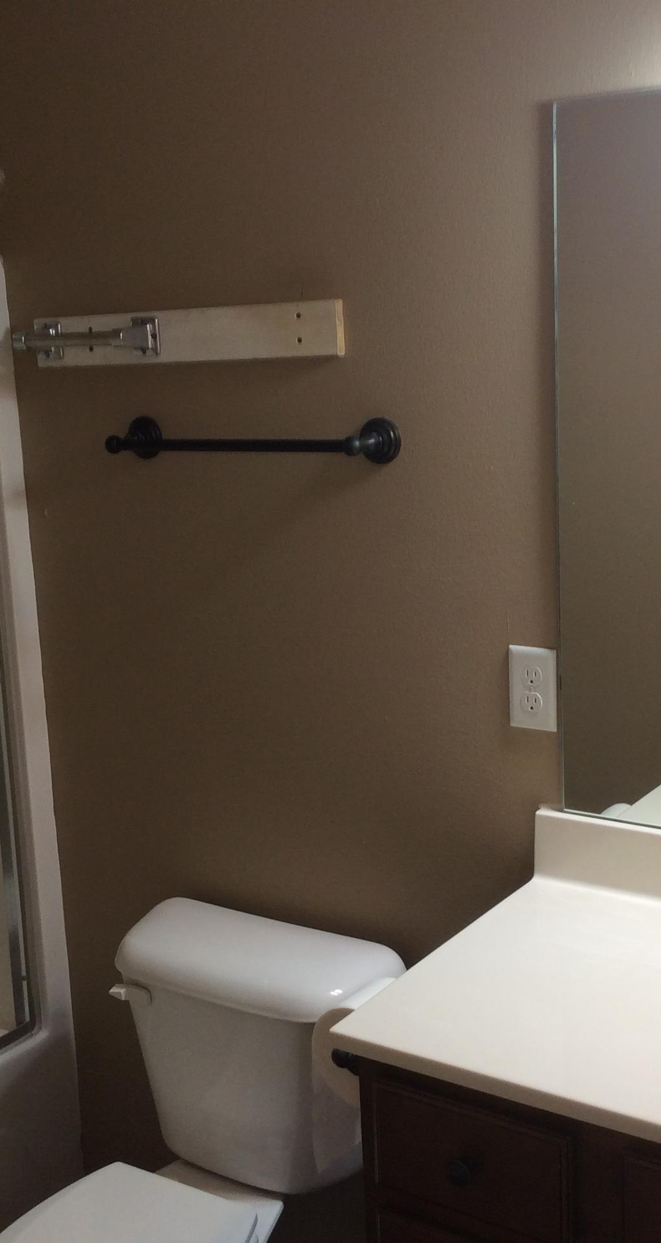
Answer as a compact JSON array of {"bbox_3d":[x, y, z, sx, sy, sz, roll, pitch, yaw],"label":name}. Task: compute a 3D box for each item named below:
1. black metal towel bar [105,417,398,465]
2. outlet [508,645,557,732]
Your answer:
[{"bbox_3d":[-0.138,-0.274,2.356,0.525,0.069,0.088,5,14,34],"label":"black metal towel bar"},{"bbox_3d":[0.289,0.097,2.198,0.074,0.119,0.009,5,14,34],"label":"outlet"}]

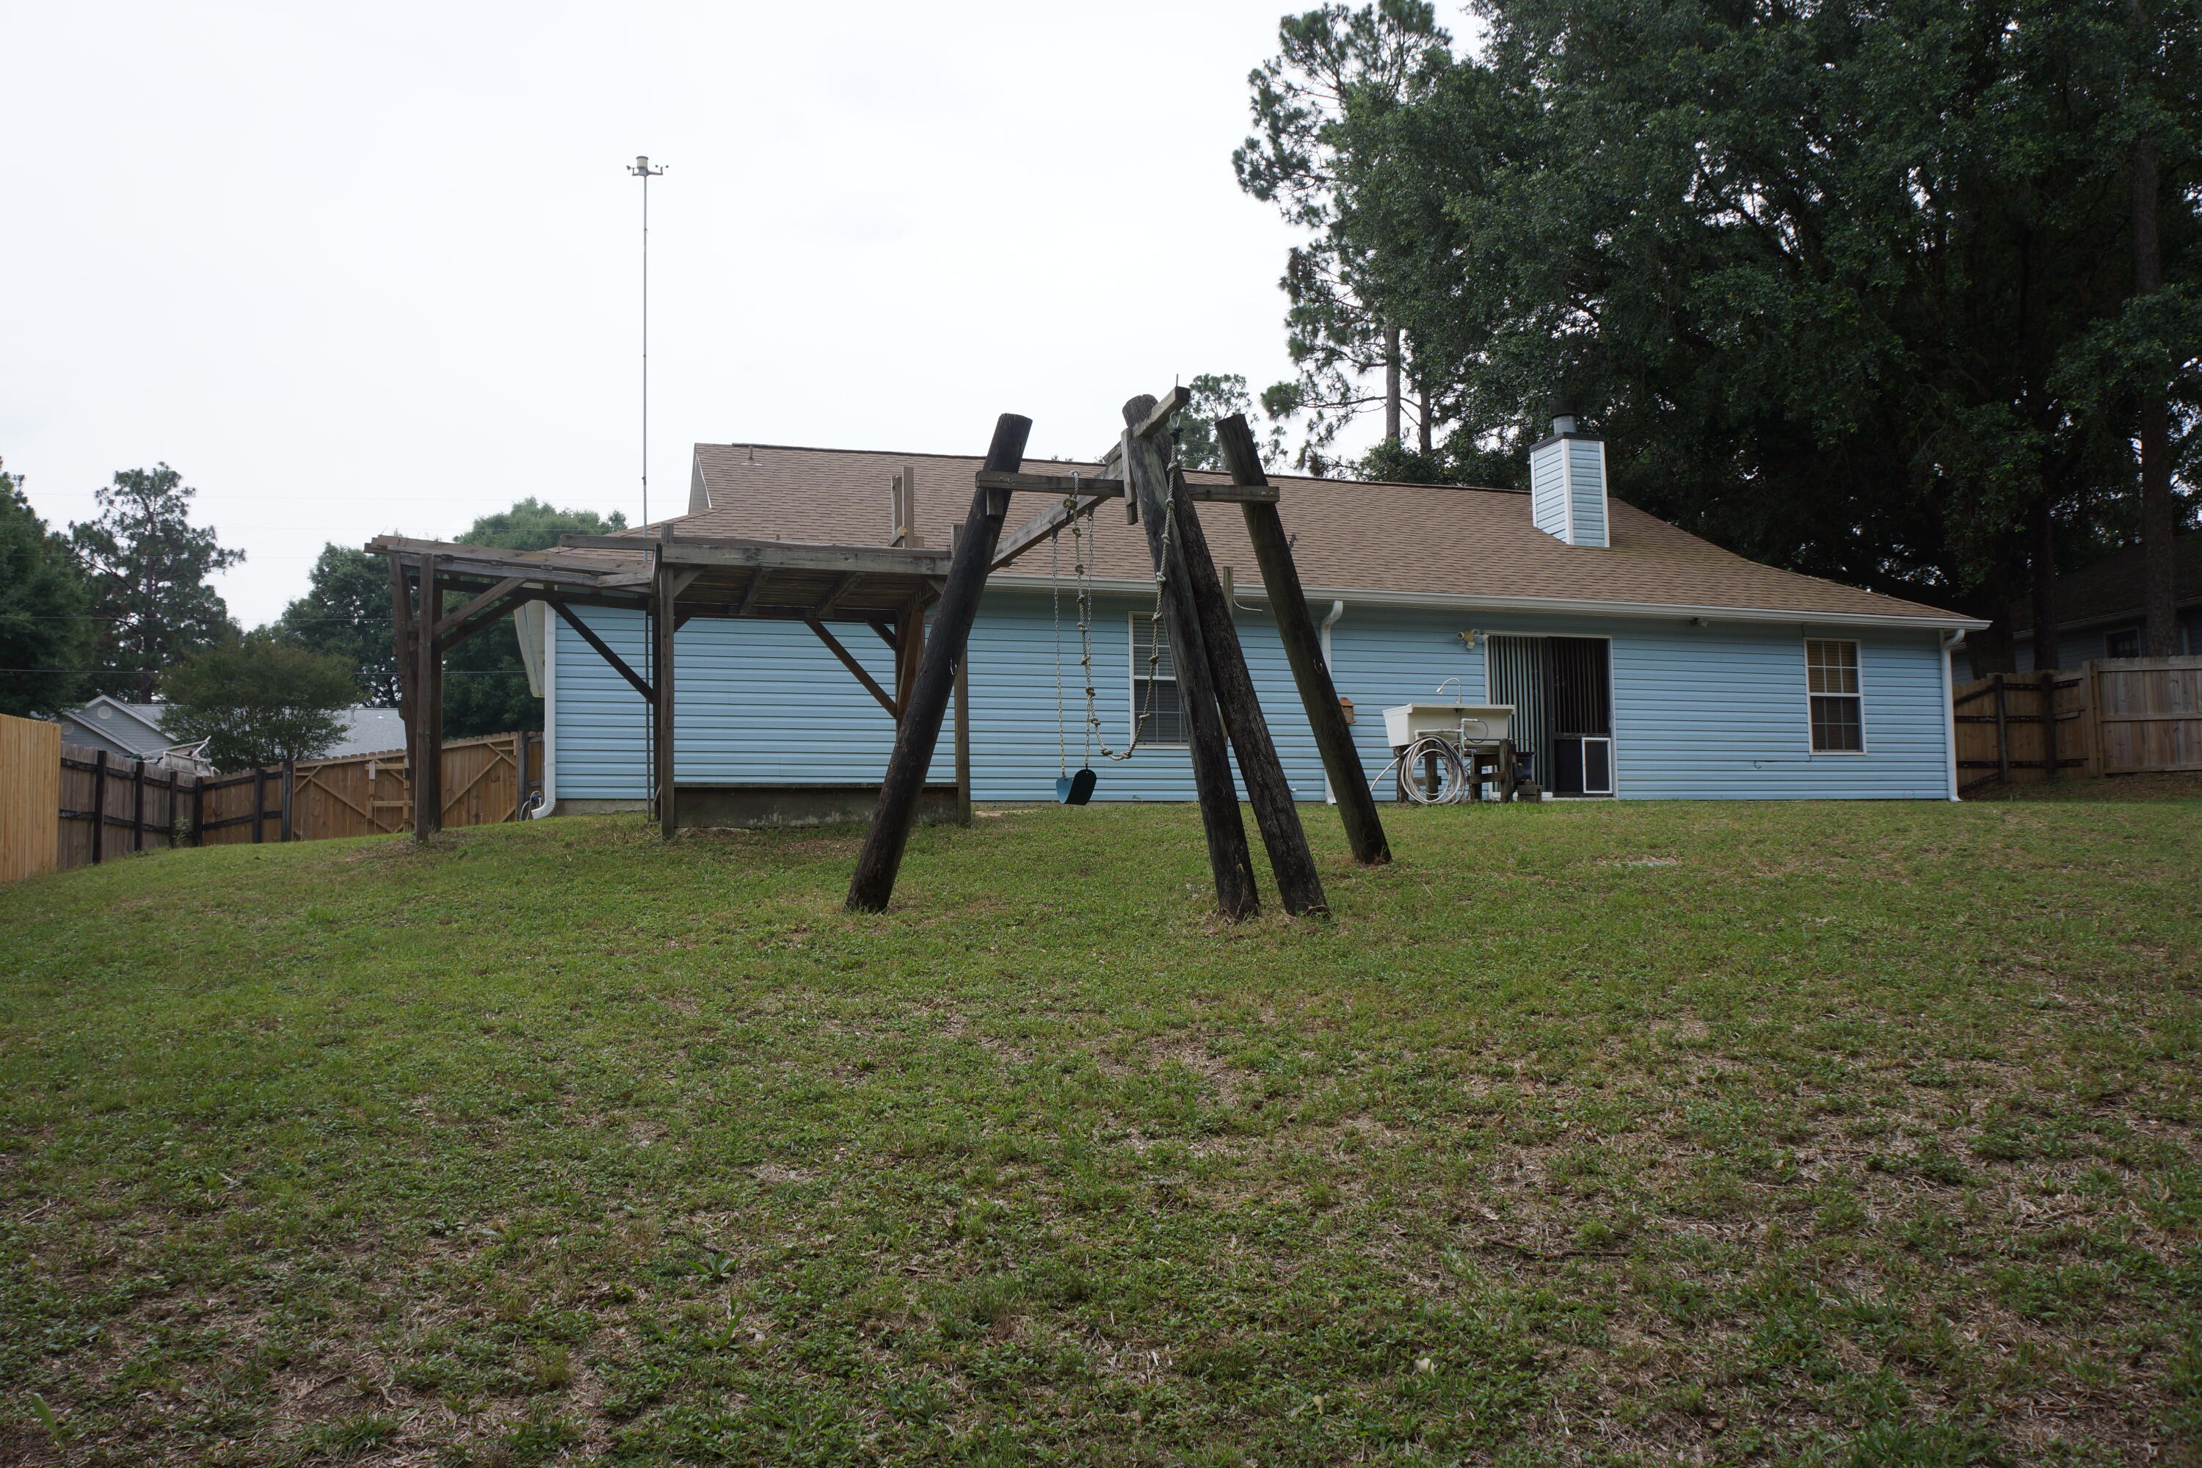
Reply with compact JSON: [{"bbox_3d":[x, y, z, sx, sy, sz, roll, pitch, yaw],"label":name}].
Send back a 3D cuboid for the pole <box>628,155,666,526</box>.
[{"bbox_3d":[-4.435,-2.469,16.180,0.360,6.660,0.360,1,-5,-18],"label":"pole"}]

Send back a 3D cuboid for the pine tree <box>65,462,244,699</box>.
[{"bbox_3d":[-38.796,-1.783,67.225,7.200,18.753,7.200,1,-5,-18],"label":"pine tree"}]

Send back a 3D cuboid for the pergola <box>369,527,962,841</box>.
[{"bbox_3d":[-3.807,-0.325,14.666,4.820,2.620,2.900,1,-5,-18],"label":"pergola"}]

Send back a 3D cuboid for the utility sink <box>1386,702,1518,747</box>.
[{"bbox_3d":[3.099,-0.056,14.801,1.027,0.356,0.620,1,-5,-18],"label":"utility sink"}]

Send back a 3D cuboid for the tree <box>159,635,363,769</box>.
[{"bbox_3d":[-17.806,0.881,34.748,4.300,6.088,4.300,1,-5,-18],"label":"tree"}]

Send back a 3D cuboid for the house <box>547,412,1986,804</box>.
[{"bbox_3d":[1.347,-1.488,24.627,18.850,5.800,11.300,1,-5,-18],"label":"house"}]

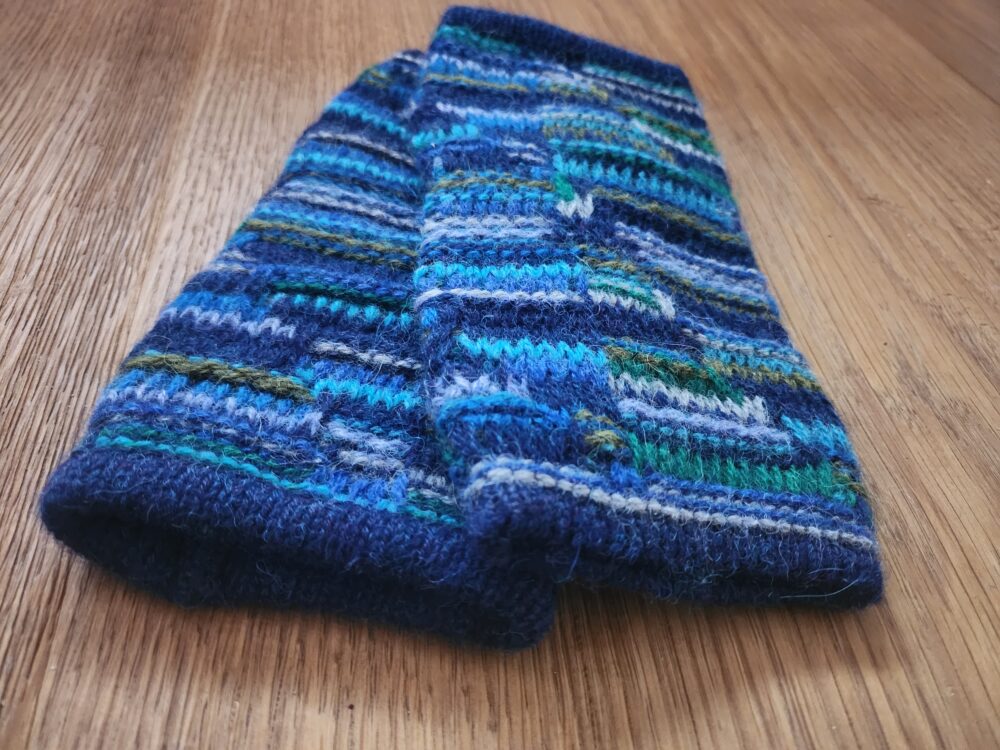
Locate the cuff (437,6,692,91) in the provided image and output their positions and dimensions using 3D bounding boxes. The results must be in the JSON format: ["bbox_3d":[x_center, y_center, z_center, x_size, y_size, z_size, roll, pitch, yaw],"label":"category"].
[{"bbox_3d":[0.024,-0.110,0.241,0.087,0.021,0.021,7,50,6],"label":"cuff"}]

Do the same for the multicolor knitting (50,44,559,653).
[{"bbox_3d":[-0.014,-0.037,0.182,0.094,0.021,0.193,11,50,9],"label":"multicolor knitting"}]

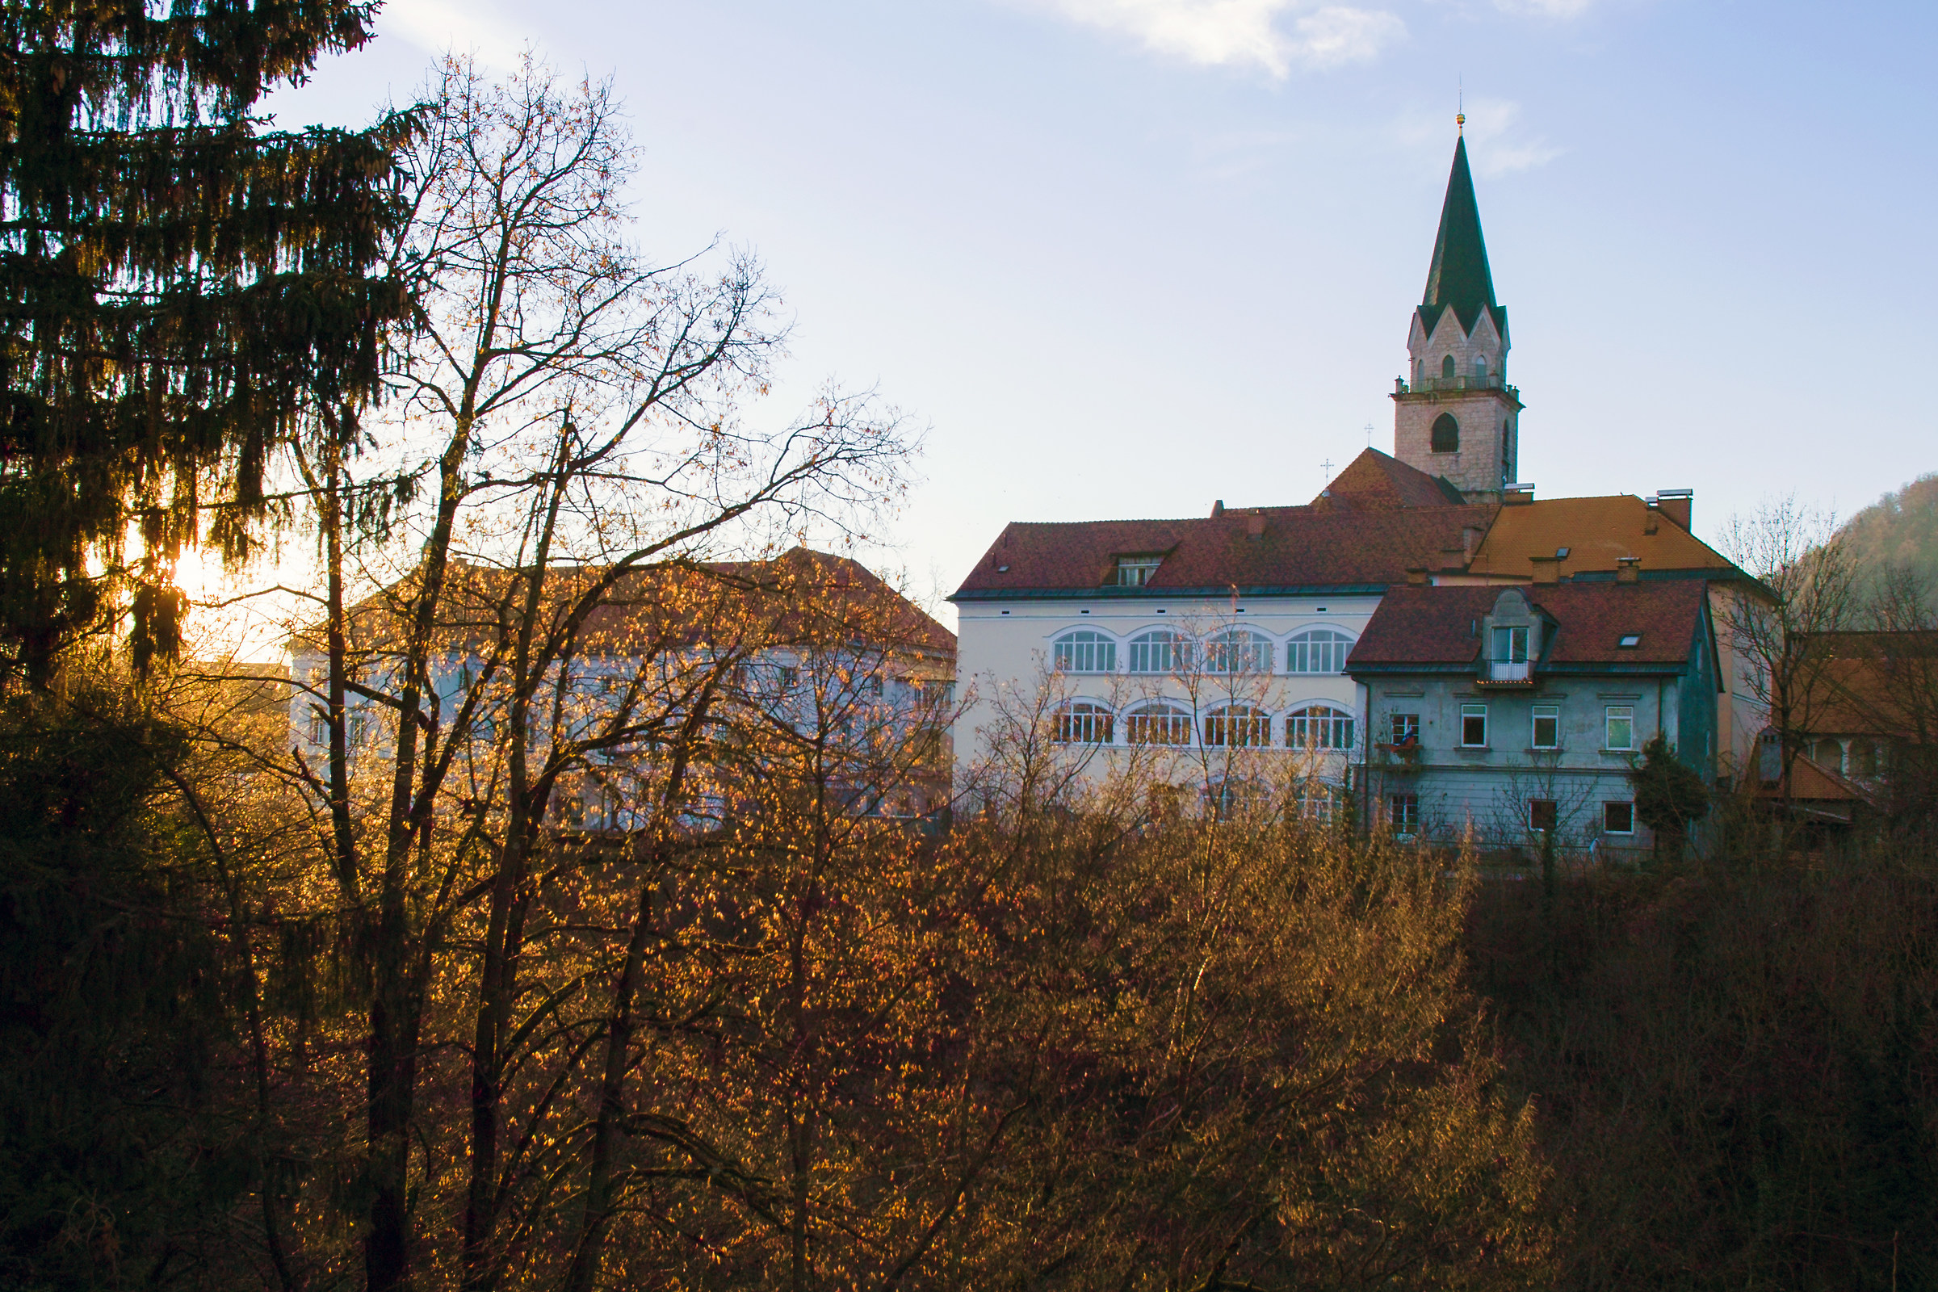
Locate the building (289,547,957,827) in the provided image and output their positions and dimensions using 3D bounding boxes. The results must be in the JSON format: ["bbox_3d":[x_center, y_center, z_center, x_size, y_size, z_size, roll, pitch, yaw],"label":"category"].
[{"bbox_3d":[-22.630,2.940,139.540,44.800,17.600,18.500,0,-4,32],"label":"building"}]

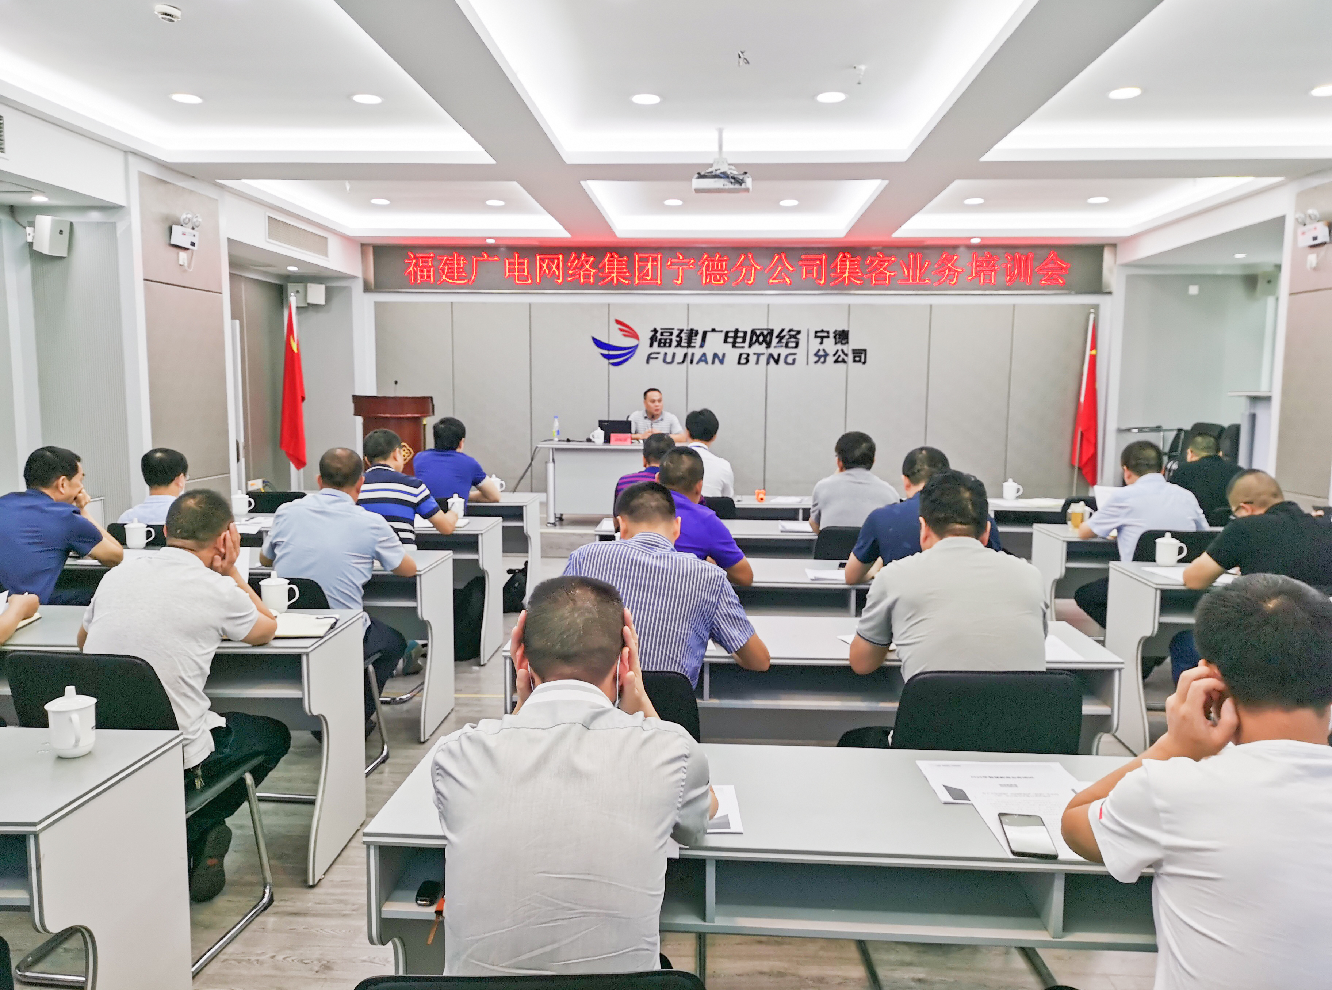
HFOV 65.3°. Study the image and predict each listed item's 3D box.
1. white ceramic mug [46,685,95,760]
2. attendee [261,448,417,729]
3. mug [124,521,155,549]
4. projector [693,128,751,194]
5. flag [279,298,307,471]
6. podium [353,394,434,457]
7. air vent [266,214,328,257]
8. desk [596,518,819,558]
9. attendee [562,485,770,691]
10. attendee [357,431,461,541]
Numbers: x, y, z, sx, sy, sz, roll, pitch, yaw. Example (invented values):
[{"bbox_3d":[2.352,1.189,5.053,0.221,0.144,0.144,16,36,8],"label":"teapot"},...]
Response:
[{"bbox_3d":[-1.252,0.479,2.192,0.095,0.146,0.123,-5,8,-39],"label":"white ceramic mug"},{"bbox_3d":[-1.325,0.440,4.259,0.620,1.310,0.780,1,6,3],"label":"attendee"},{"bbox_3d":[-2.425,0.180,4.779,0.130,0.136,0.097,1,6,3],"label":"mug"},{"bbox_3d":[0.367,-2.178,6.756,0.385,0.411,0.310,1,6,3],"label":"projector"},{"bbox_3d":[-3.709,-1.091,10.346,0.240,1.690,0.220,1,6,3],"label":"flag"},{"bbox_3d":[-2.587,-0.367,9.914,0.710,1.170,0.460,-3,7,-27],"label":"podium"},{"bbox_3d":[-3.360,-2.349,9.531,0.050,0.230,1.400,1,6,3],"label":"air vent"},{"bbox_3d":[0.529,0.551,5.785,1.800,0.750,0.510,1,6,3],"label":"desk"},{"bbox_3d":[-0.004,0.577,2.914,0.580,1.240,0.800,1,6,3],"label":"attendee"},{"bbox_3d":[-1.379,0.301,5.424,0.530,1.307,0.750,2,6,11],"label":"attendee"}]

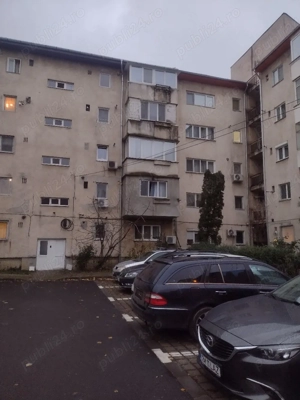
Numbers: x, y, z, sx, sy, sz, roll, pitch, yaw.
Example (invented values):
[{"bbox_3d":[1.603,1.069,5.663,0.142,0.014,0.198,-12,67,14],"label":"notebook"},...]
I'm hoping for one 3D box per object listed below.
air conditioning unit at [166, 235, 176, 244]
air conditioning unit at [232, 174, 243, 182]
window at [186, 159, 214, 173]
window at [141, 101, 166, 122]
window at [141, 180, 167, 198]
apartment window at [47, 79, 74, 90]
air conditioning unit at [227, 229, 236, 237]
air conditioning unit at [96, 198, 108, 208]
[{"bbox_3d":[1.497,2.859,22.177,0.770,0.560,0.300,3,-8,-18],"label":"air conditioning unit"},{"bbox_3d":[6.931,-1.741,24.551,0.770,0.560,0.300,3,-8,-18],"label":"air conditioning unit"},{"bbox_3d":[3.914,-2.564,23.927,2.428,1.037,0.150,3,-8,-17],"label":"window"},{"bbox_3d":[0.246,-6.313,22.393,1.905,1.409,0.150,3,-9,-18],"label":"window"},{"bbox_3d":[0.287,-0.710,21.621,1.958,1.152,0.150,3,-9,-18],"label":"window"},{"bbox_3d":[-6.204,-7.983,21.876,1.735,0.596,0.150,3,-9,-18],"label":"apartment window"},{"bbox_3d":[6.188,2.494,23.746,0.770,0.560,0.300,3,-8,-18],"label":"air conditioning unit"},{"bbox_3d":[-3.165,0.200,21.020,0.770,0.560,0.300,3,-8,-18],"label":"air conditioning unit"}]

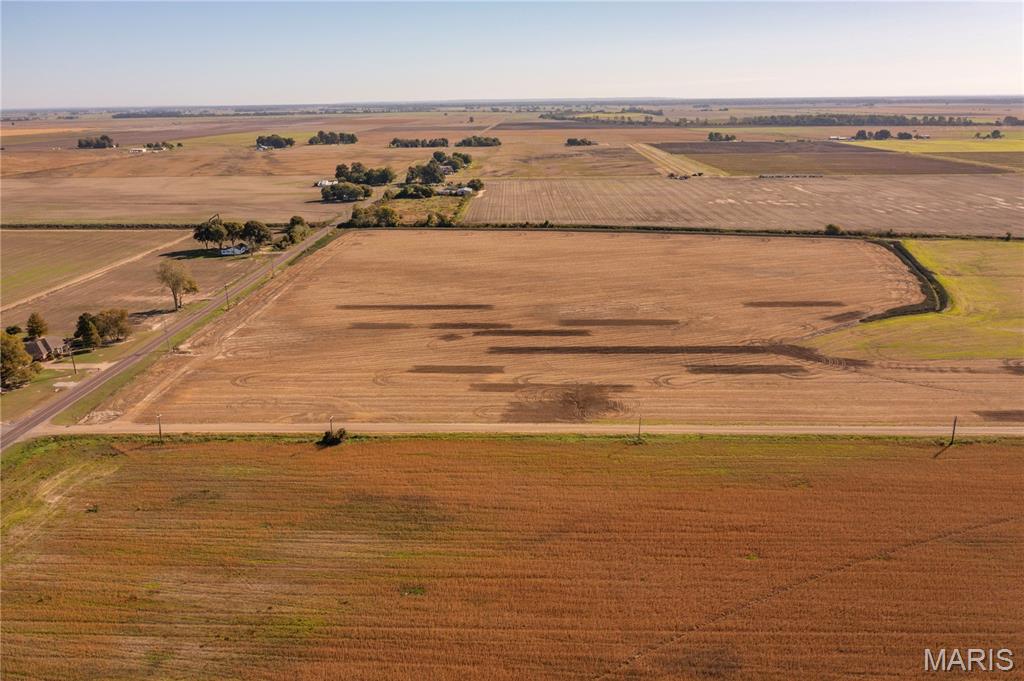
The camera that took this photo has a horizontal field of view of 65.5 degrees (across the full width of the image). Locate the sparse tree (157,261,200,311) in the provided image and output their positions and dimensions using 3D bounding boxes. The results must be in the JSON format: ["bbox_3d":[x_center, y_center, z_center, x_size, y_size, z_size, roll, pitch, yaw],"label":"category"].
[{"bbox_3d":[-159.808,-25.646,381.139,18.500,22.000,17.570,0,17,1],"label":"sparse tree"}]

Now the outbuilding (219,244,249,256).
[{"bbox_3d":[-182.853,-59.124,521.859,13.000,4.800,8.500,-1,17,-1],"label":"outbuilding"}]

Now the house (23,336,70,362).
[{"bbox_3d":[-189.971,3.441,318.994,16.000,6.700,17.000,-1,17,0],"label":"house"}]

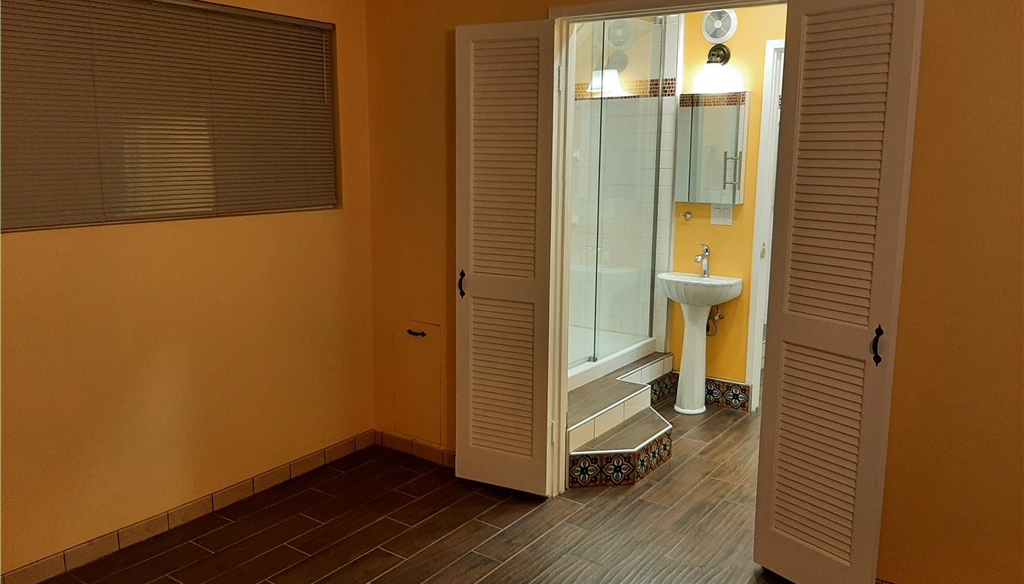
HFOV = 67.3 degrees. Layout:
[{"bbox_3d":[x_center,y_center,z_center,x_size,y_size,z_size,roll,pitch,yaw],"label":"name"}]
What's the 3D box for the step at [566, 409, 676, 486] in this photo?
[{"bbox_3d":[0.603,0.781,3.825,0.235,0.172,0.830,8,13,35],"label":"step"}]

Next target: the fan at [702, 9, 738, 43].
[{"bbox_3d":[1.181,-1.527,4.394,0.214,0.214,0.055,8,13,35],"label":"fan"}]

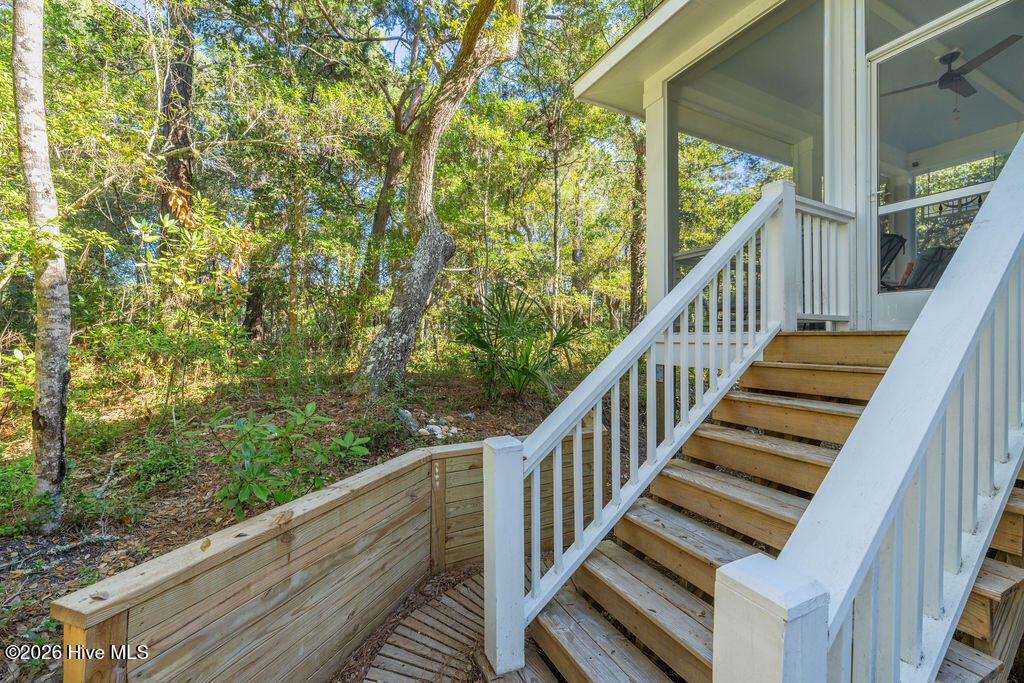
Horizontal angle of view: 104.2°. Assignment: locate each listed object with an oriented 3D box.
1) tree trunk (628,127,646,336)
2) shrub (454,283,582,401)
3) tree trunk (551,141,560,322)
[{"bbox_3d":[3.000,-2.550,9.500,0.420,5.180,0.400,0,0,0],"label":"tree trunk"},{"bbox_3d":[0.085,0.010,4.500,1.450,1.300,1.350,0,0,0],"label":"shrub"},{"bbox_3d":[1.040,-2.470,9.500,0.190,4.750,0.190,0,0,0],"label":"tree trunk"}]

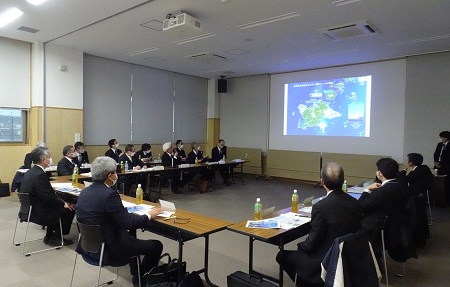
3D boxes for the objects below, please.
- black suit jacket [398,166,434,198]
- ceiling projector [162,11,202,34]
[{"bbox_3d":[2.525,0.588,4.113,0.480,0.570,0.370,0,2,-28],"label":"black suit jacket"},{"bbox_3d":[-0.700,-1.949,5.201,0.540,0.170,0.470,3,3,36],"label":"ceiling projector"}]

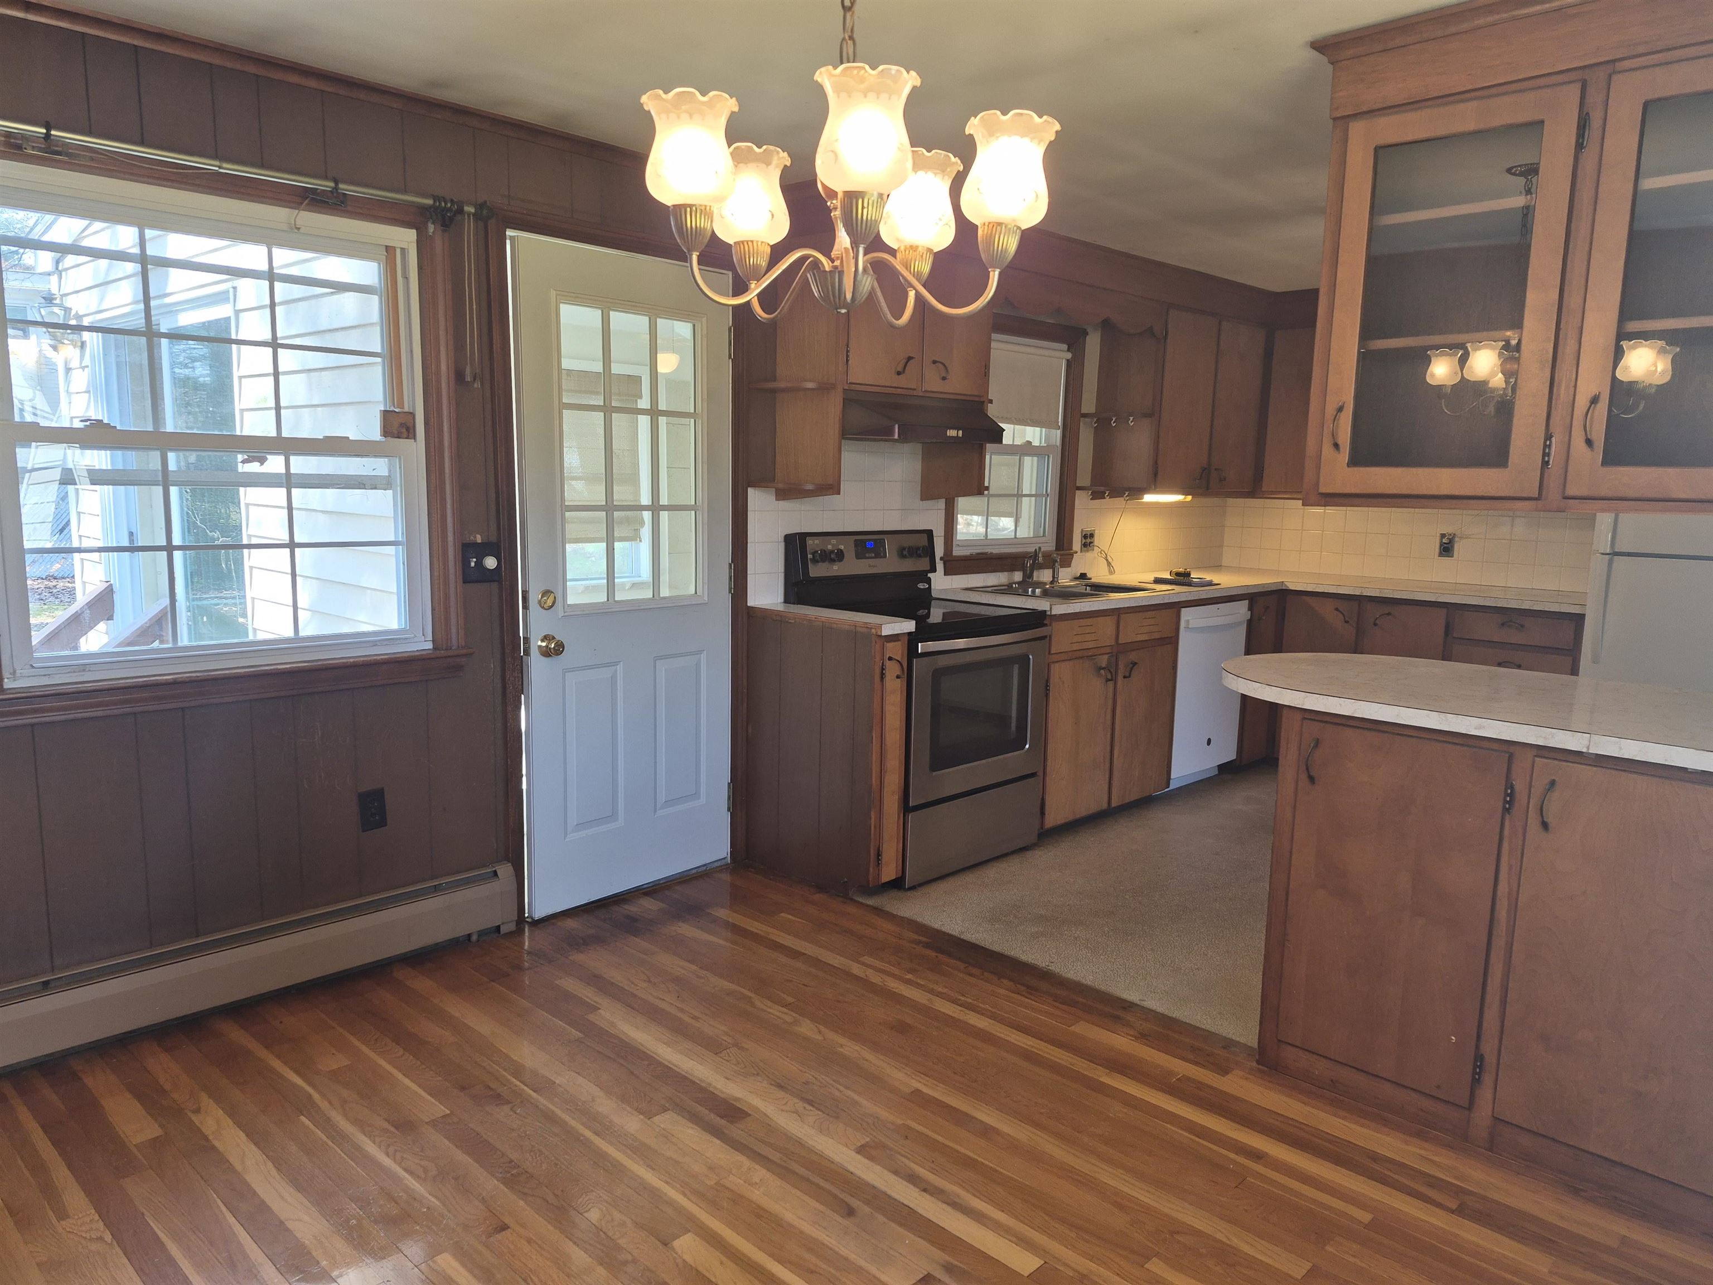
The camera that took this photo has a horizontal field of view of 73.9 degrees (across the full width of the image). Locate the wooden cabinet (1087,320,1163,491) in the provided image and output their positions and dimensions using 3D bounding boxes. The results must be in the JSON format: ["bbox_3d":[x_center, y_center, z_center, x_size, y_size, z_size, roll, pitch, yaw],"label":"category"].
[{"bbox_3d":[1.220,-1.078,5.246,0.335,0.840,0.135,9,11,44],"label":"wooden cabinet"}]

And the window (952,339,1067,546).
[{"bbox_3d":[0.684,-0.872,5.036,0.090,0.970,0.840,9,11,44],"label":"window"}]

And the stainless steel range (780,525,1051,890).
[{"bbox_3d":[0.239,0.198,4.177,0.680,1.175,0.753,9,11,44],"label":"stainless steel range"}]

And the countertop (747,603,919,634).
[{"bbox_3d":[-0.096,-0.077,3.836,0.647,0.038,0.158,9,11,44],"label":"countertop"}]

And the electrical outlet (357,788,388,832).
[{"bbox_3d":[-1.323,0.463,3.123,0.012,0.113,0.070,9,11,44],"label":"electrical outlet"}]

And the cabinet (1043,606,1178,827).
[{"bbox_3d":[0.822,0.242,4.827,0.645,0.837,0.945,9,11,44],"label":"cabinet"}]

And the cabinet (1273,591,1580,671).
[{"bbox_3d":[2.755,0.204,5.405,1.280,0.852,0.618,9,11,44],"label":"cabinet"}]

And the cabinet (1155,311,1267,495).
[{"bbox_3d":[1.616,-1.152,5.639,0.335,0.880,1.030,9,11,44],"label":"cabinet"}]

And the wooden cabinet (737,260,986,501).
[{"bbox_3d":[0.068,-0.945,4.089,0.335,0.865,0.910,9,11,44],"label":"wooden cabinet"}]

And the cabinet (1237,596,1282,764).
[{"bbox_3d":[1.716,0.140,5.725,0.645,0.852,0.390,9,11,44],"label":"cabinet"}]

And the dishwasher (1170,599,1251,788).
[{"bbox_3d":[1.386,0.205,5.340,0.645,0.838,0.604,9,11,44],"label":"dishwasher"}]

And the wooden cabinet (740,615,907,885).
[{"bbox_3d":[-0.111,0.372,3.901,0.635,0.874,0.150,9,11,44],"label":"wooden cabinet"}]

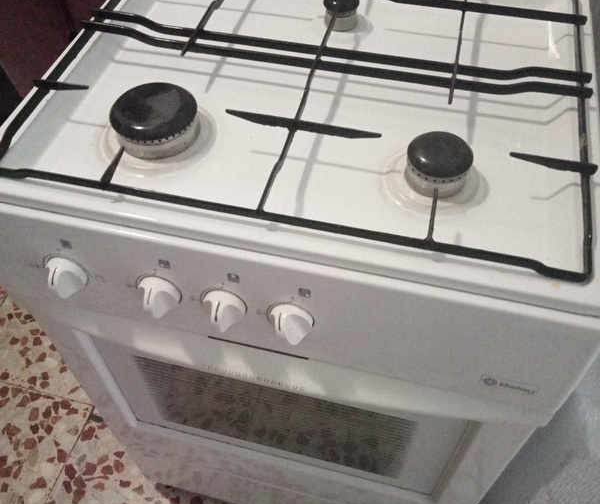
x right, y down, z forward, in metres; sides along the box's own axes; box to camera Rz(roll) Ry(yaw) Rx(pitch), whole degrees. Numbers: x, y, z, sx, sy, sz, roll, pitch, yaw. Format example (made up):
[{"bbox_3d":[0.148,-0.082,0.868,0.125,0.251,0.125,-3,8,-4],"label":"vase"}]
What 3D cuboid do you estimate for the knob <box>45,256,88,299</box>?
[{"bbox_3d":[-0.213,0.029,0.574,0.041,0.041,0.025,11,42,9],"label":"knob"}]

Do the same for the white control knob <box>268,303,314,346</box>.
[{"bbox_3d":[-0.010,0.067,0.539,0.041,0.041,0.025,11,42,9],"label":"white control knob"}]

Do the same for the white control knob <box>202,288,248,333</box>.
[{"bbox_3d":[-0.068,0.056,0.549,0.041,0.041,0.025,11,42,9],"label":"white control knob"}]

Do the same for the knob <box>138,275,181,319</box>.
[{"bbox_3d":[-0.126,0.045,0.559,0.041,0.041,0.025,11,42,9],"label":"knob"}]

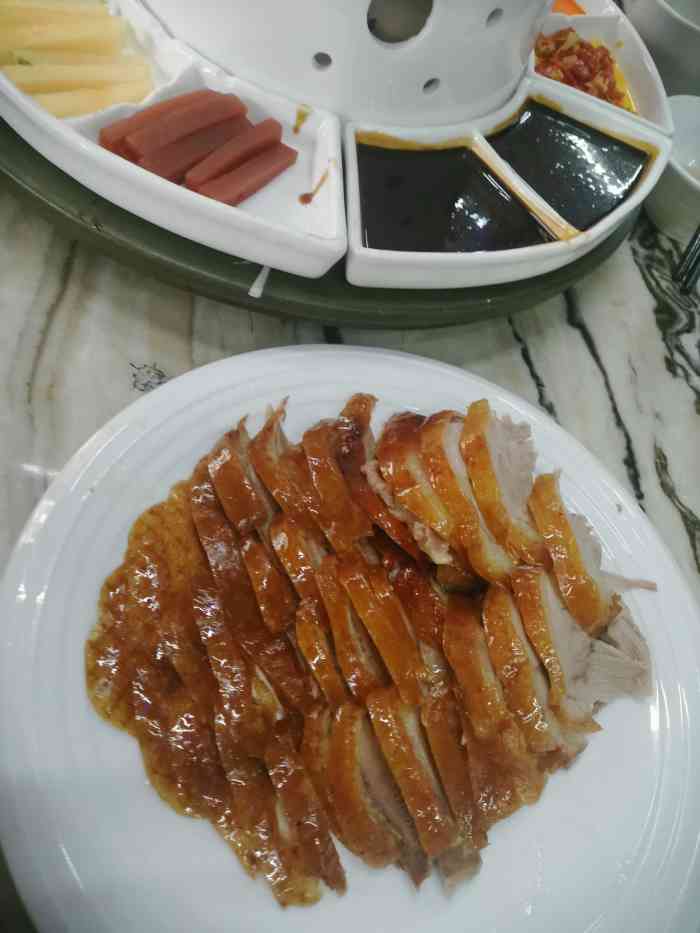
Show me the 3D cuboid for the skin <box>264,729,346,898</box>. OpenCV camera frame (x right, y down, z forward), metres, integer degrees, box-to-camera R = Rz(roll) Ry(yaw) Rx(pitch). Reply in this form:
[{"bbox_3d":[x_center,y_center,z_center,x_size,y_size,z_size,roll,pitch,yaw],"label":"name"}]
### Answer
[{"bbox_3d":[-0.017,0.125,0.264,0.017,0.013,0.049,-11,63,-23],"label":"skin"}]

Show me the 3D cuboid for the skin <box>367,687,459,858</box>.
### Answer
[{"bbox_3d":[0.022,0.116,0.279,0.017,0.013,0.058,-9,63,-23],"label":"skin"}]

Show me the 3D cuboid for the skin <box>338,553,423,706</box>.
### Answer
[{"bbox_3d":[0.012,0.068,0.303,0.017,0.013,0.060,-8,62,-22],"label":"skin"}]

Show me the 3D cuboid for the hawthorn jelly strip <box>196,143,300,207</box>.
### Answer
[{"bbox_3d":[-0.051,-0.149,0.371,0.012,0.012,0.061,39,56,8],"label":"hawthorn jelly strip"}]

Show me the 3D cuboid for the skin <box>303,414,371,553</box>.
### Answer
[{"bbox_3d":[-0.006,0.010,0.338,0.019,0.013,0.062,-3,61,-20],"label":"skin"}]

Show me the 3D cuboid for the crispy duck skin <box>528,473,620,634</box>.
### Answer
[{"bbox_3d":[0.109,0.042,0.358,0.022,0.013,0.078,1,59,-17],"label":"crispy duck skin"}]

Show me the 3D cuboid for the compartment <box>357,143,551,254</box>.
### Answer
[{"bbox_3d":[0.043,-0.141,0.395,0.119,0.023,0.090,-10,63,-23],"label":"compartment"}]

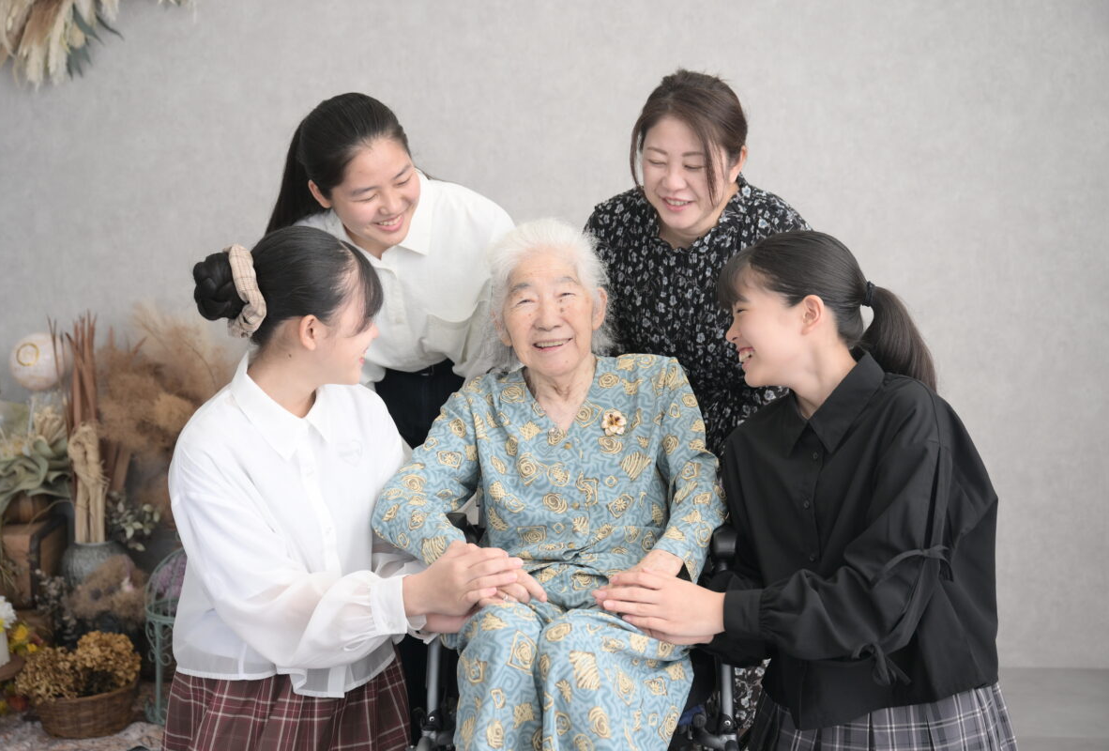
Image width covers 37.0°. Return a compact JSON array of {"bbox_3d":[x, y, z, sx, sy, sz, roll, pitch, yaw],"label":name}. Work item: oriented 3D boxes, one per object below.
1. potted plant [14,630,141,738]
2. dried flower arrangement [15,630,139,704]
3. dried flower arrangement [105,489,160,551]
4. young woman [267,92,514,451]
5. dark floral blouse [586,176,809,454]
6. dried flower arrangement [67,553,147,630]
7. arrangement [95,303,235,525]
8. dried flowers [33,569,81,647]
[{"bbox_3d":[-1.108,0.716,3.850,0.290,0.250,0.230,0,2,0],"label":"potted plant"},{"bbox_3d":[-1.110,0.677,3.850,0.285,0.170,0.210,0,2,0],"label":"dried flower arrangement"},{"bbox_3d":[-1.043,0.356,4.100,0.145,0.155,0.140,0,2,0],"label":"dried flower arrangement"},{"bbox_3d":[-0.280,0.206,2.846,0.480,1.340,0.620,-1,2,-25],"label":"young woman"},{"bbox_3d":[0.245,0.194,2.906,0.450,1.020,0.480,0,2,10],"label":"dark floral blouse"},{"bbox_3d":[-1.076,0.515,3.980,0.190,0.180,0.170,0,2,0],"label":"dried flower arrangement"},{"bbox_3d":[-0.980,0.097,4.250,0.400,0.570,0.360,0,2,0],"label":"arrangement"},{"bbox_3d":[-1.192,0.556,3.970,0.115,0.180,0.115,0,2,0],"label":"dried flowers"}]

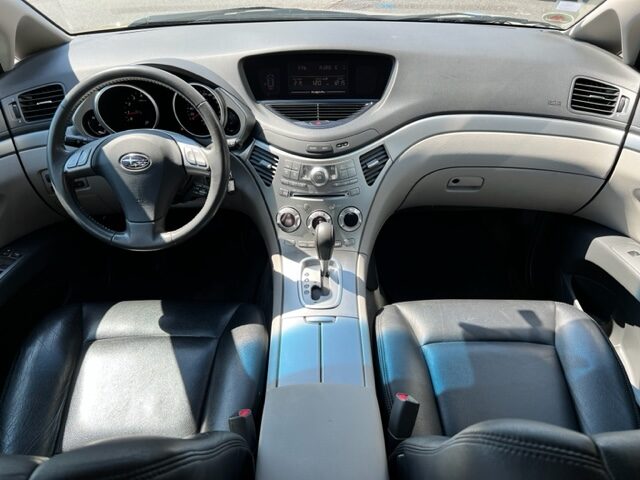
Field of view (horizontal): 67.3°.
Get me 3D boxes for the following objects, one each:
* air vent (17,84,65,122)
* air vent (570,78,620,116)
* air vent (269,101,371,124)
[{"bbox_3d":[-0.624,-0.308,1.080,0.088,0.075,0.030,-14,29,-18],"label":"air vent"},{"bbox_3d":[0.617,-0.322,1.080,0.090,0.075,0.030,12,29,18],"label":"air vent"},{"bbox_3d":[-0.001,-0.300,1.130,0.235,0.053,0.030,-1,15,0],"label":"air vent"}]

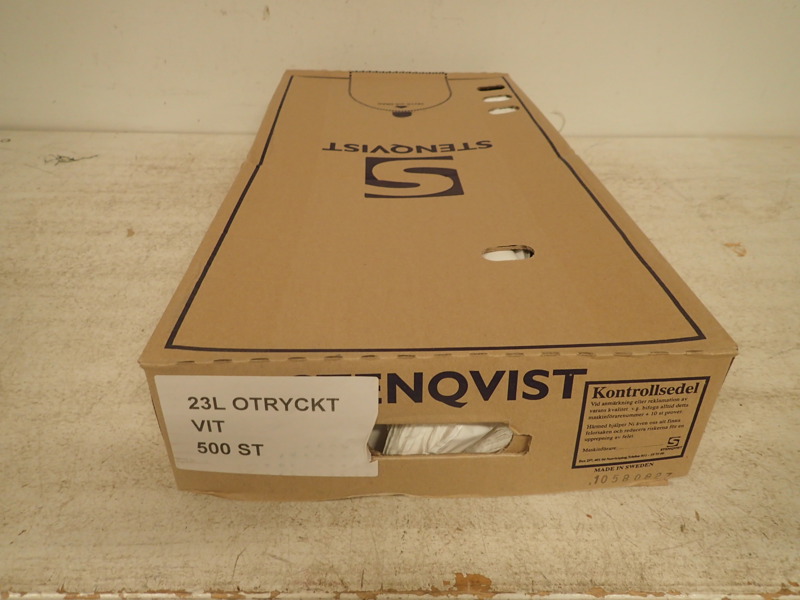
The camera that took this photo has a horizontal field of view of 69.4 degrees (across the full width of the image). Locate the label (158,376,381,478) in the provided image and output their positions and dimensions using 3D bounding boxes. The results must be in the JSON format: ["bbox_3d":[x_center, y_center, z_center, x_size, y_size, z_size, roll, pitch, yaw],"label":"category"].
[{"bbox_3d":[-0.074,0.074,0.336,0.123,0.076,0.002,1,31,-1],"label":"label"}]

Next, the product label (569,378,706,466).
[{"bbox_3d":[0.142,0.074,0.346,0.072,0.067,0.002,-3,31,-2],"label":"product label"}]

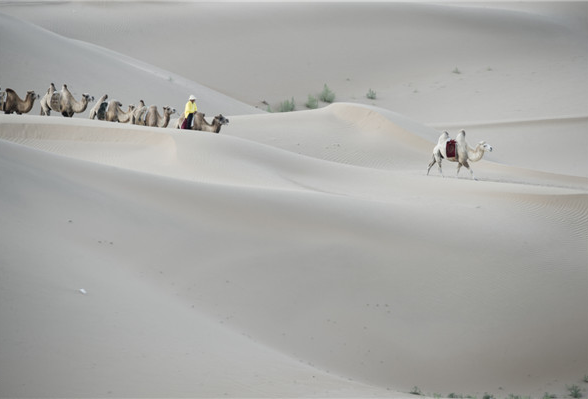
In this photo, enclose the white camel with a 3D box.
[{"bbox_3d":[7.214,-1.950,290.000,2.800,2.220,0.800,1,4,11],"label":"white camel"}]

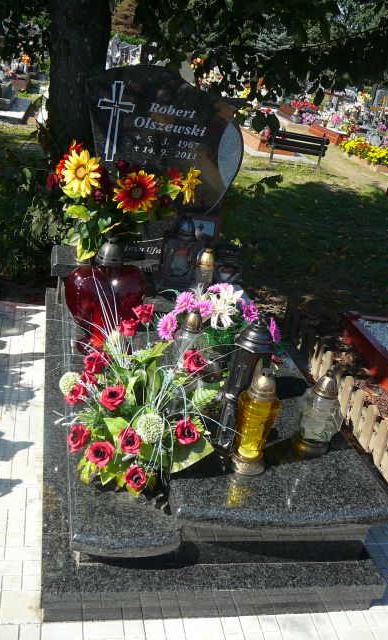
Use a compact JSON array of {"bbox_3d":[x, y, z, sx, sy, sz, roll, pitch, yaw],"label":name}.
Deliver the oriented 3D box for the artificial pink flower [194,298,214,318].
[{"bbox_3d":[0.039,-0.043,2.390,0.070,0.070,0.050,5,24,-14],"label":"artificial pink flower"}]

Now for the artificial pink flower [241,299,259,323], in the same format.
[{"bbox_3d":[0.208,-0.036,2.431,0.064,0.083,0.050,-6,28,-34],"label":"artificial pink flower"}]

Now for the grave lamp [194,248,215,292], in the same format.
[{"bbox_3d":[0.072,-0.247,3.194,0.089,0.219,0.089,5,24,-14],"label":"grave lamp"}]

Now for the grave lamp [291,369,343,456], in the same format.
[{"bbox_3d":[0.398,0.283,2.022,0.141,0.286,0.141,5,24,-14],"label":"grave lamp"}]

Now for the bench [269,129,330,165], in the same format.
[{"bbox_3d":[2.392,-4.046,15.175,1.480,0.730,0.520,1,25,-22],"label":"bench"}]

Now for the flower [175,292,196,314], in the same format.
[{"bbox_3d":[-0.032,-0.066,2.429,0.075,0.079,0.050,9,23,-4],"label":"flower"}]

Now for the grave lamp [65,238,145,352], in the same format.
[{"bbox_3d":[-0.349,-0.091,2.501,0.305,0.471,0.189,5,24,-14],"label":"grave lamp"}]

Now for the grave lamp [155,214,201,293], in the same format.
[{"bbox_3d":[-0.044,-0.328,3.138,0.179,0.369,0.179,5,24,-14],"label":"grave lamp"}]

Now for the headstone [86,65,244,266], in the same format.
[{"bbox_3d":[-0.171,-0.701,3.096,0.764,0.935,0.083,5,24,-14],"label":"headstone"}]

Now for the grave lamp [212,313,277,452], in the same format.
[{"bbox_3d":[0.141,0.197,1.879,0.116,0.463,0.116,5,24,-14],"label":"grave lamp"}]

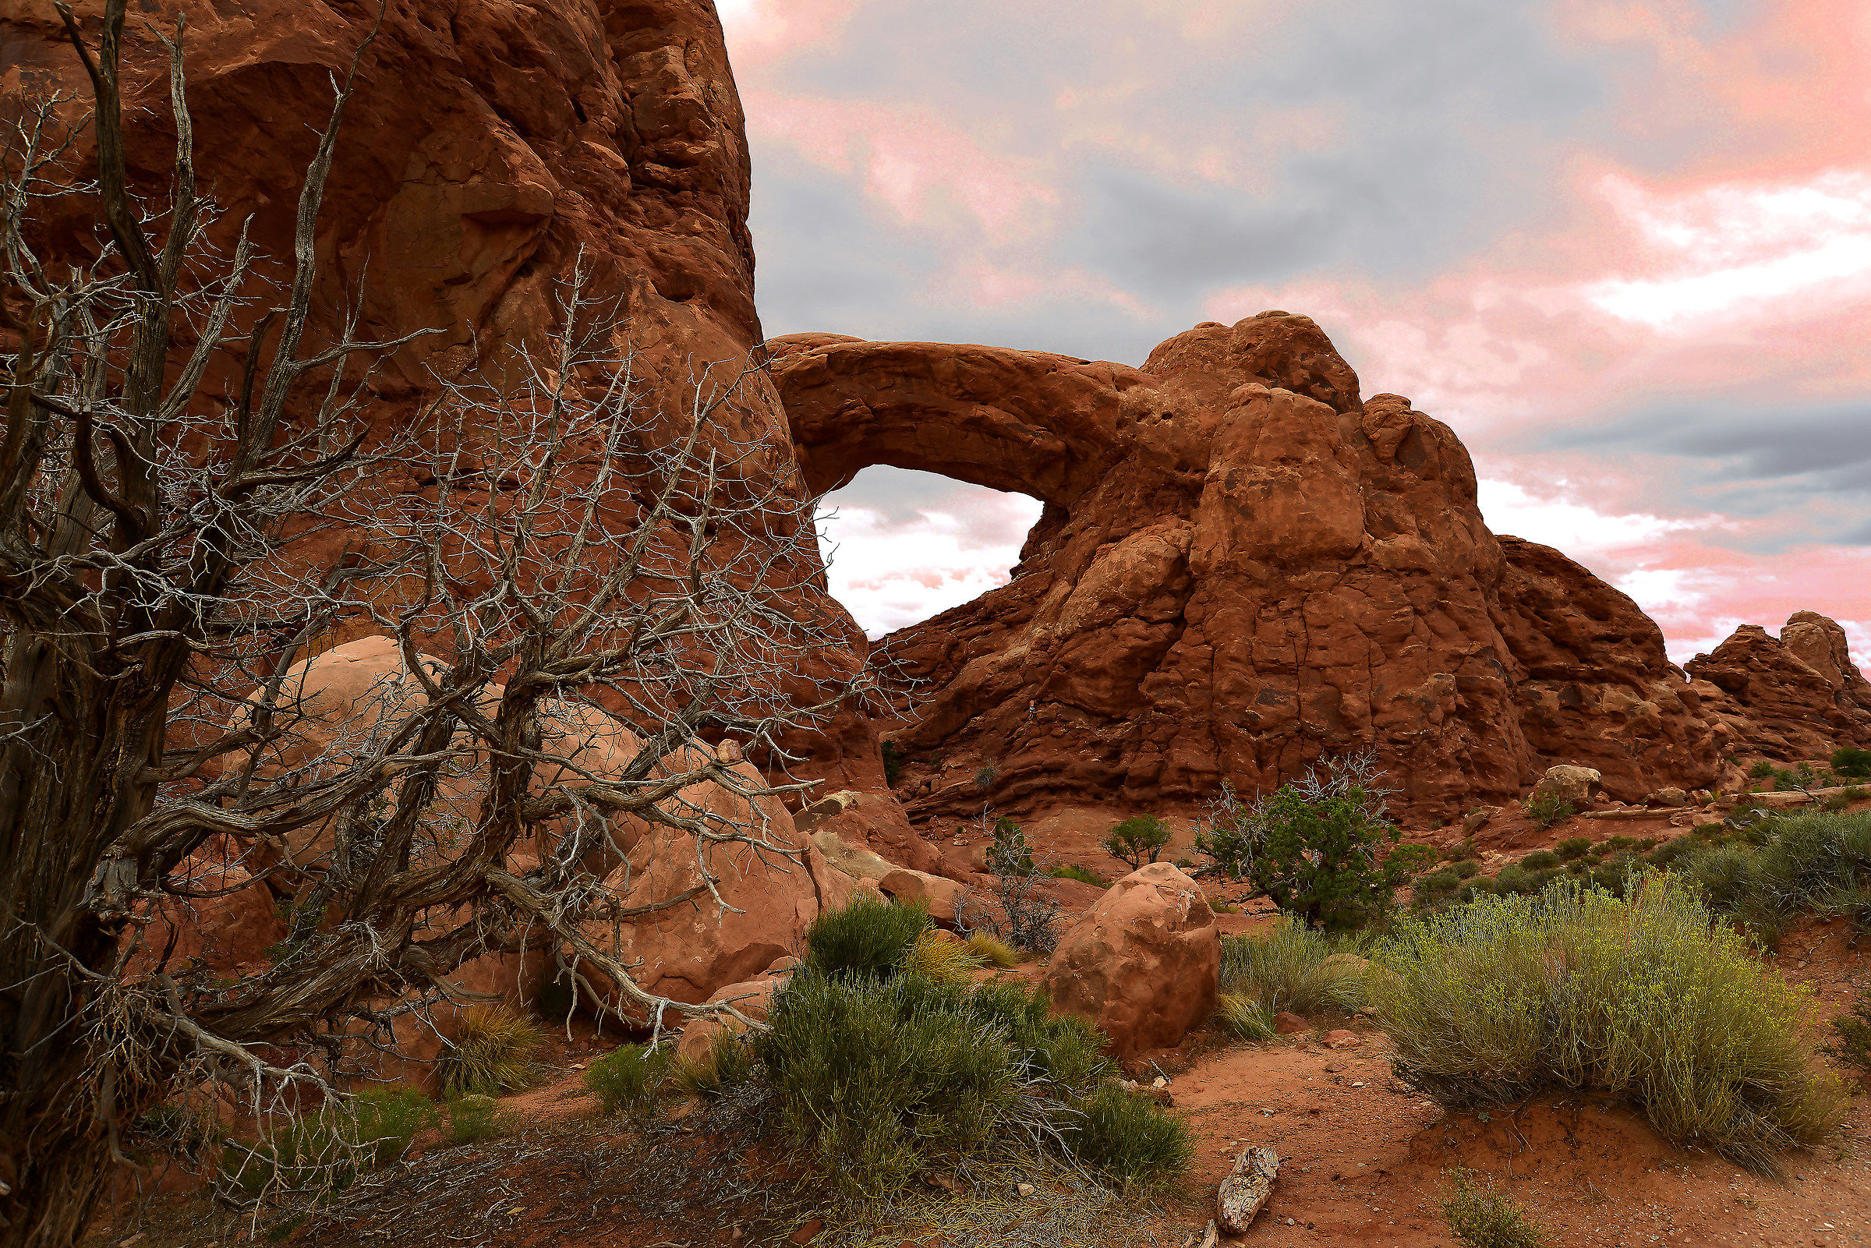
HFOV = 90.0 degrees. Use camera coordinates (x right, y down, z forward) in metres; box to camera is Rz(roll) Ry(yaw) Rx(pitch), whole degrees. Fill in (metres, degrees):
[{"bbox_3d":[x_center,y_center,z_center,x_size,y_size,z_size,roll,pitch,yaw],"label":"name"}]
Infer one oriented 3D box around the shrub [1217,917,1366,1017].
[{"bbox_3d":[2.381,2.301,6.300,0.878,0.578,0.746,0,-4,0],"label":"shrub"}]

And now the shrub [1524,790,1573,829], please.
[{"bbox_3d":[16.387,4.961,25.000,1.328,1.055,1.200,0,-5,0],"label":"shrub"}]

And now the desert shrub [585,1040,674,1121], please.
[{"bbox_3d":[-1.570,2.346,4.800,0.414,0.327,0.372,0,-4,0],"label":"desert shrub"}]

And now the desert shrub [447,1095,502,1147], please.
[{"bbox_3d":[-2.216,2.385,4.500,0.233,0.201,0.222,0,-4,0],"label":"desert shrub"}]

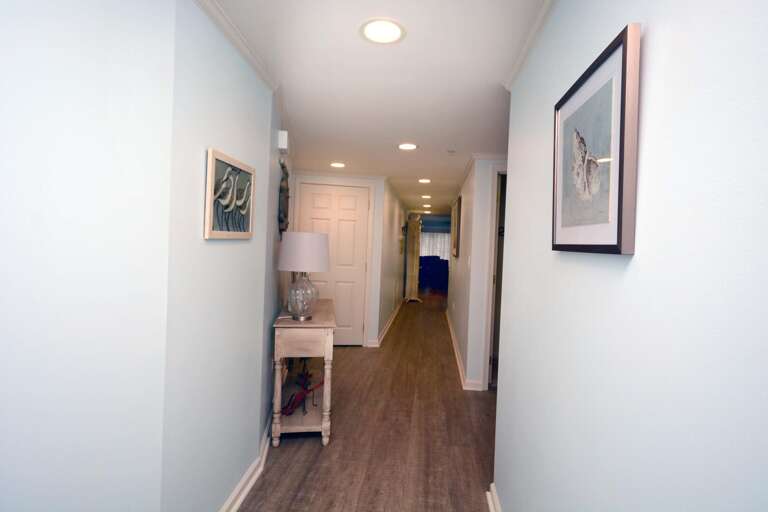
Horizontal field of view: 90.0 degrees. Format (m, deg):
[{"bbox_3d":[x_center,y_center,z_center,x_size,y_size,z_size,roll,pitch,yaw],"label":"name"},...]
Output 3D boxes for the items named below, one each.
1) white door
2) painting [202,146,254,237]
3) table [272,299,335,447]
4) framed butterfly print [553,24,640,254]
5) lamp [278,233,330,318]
[{"bbox_3d":[-0.657,0.136,4.856,0.821,2.030,0.040,2,2,-10],"label":"white door"},{"bbox_3d":[-0.690,-0.259,1.759,0.022,0.358,0.455,3,2,3],"label":"painting"},{"bbox_3d":[-0.615,0.830,3.052,0.396,0.808,1.117,2,2,-9],"label":"table"},{"bbox_3d":[0.508,-0.232,0.963,0.025,0.445,0.436,1,2,7],"label":"framed butterfly print"},{"bbox_3d":[-0.556,0.140,2.686,0.360,0.603,0.360,2,2,-9],"label":"lamp"}]

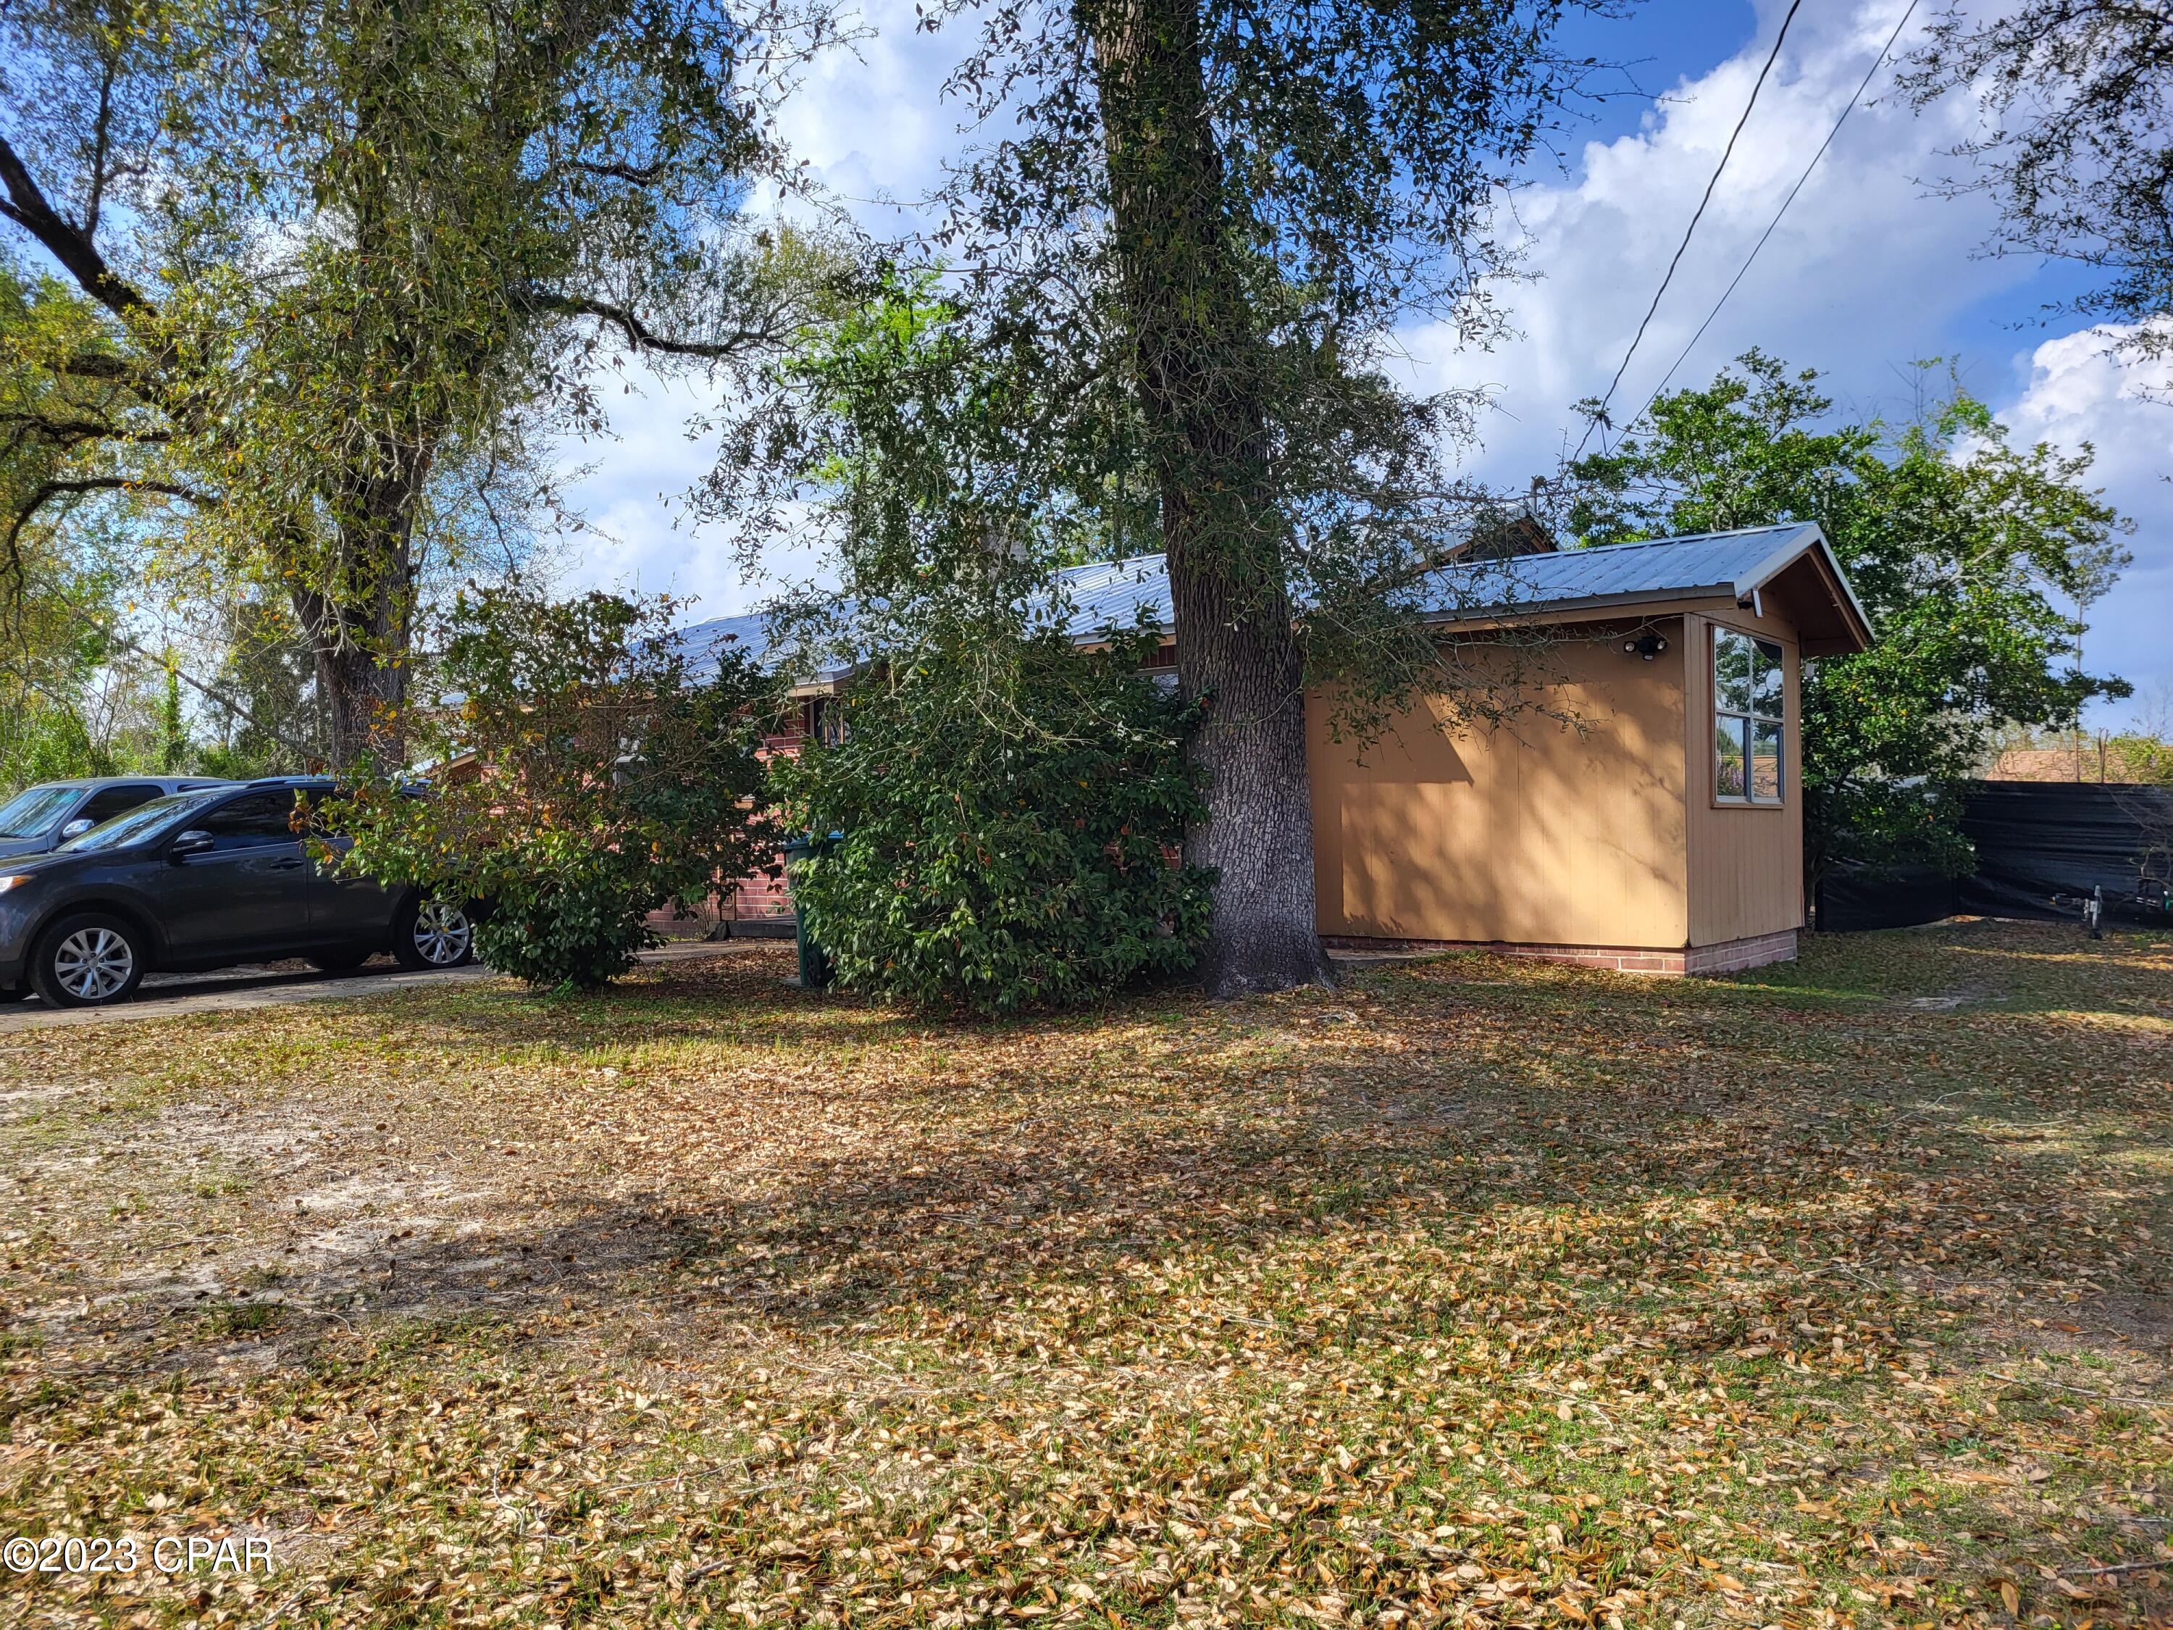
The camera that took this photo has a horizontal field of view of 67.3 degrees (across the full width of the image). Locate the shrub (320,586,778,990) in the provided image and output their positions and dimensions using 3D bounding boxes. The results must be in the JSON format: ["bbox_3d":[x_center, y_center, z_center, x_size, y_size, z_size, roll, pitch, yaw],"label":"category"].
[{"bbox_3d":[-3.934,-0.193,11.950,3.250,2.920,2.950,0,-1,-18],"label":"shrub"}]

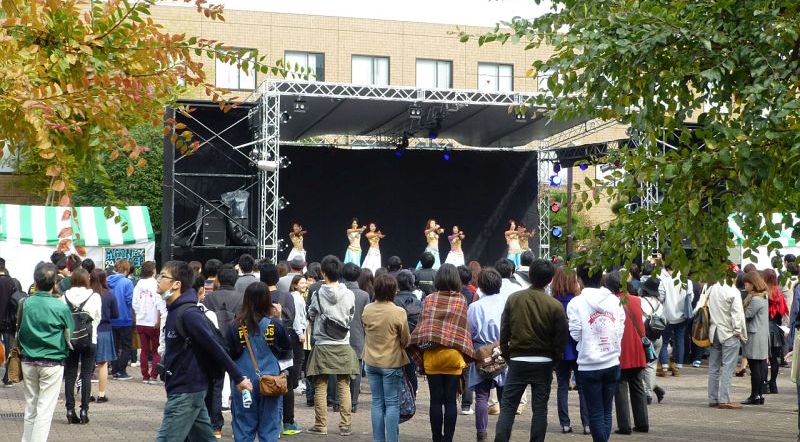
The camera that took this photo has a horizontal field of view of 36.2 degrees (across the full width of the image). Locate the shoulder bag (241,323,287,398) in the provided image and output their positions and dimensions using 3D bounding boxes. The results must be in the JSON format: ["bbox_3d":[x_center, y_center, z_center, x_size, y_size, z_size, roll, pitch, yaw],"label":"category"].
[{"bbox_3d":[-1.016,1.031,9.120,0.350,0.566,0.240,0,-2,-9],"label":"shoulder bag"}]

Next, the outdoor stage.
[{"bbox_3d":[-0.554,-0.035,29.237,10.700,5.550,6.200,1,-2,-17],"label":"outdoor stage"}]

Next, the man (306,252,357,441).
[{"bbox_3d":[-0.671,1.209,11.970,0.540,1.743,0.380,0,-2,6],"label":"man"}]

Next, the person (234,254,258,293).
[{"bbox_3d":[-1.814,1.291,14.544,0.500,1.810,0.380,0,-2,6],"label":"person"}]

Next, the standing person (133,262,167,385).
[{"bbox_3d":[-3.459,1.405,16.921,0.480,1.691,0.360,-1,-2,23],"label":"standing person"}]

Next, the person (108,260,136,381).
[{"bbox_3d":[-4.132,1.450,18.145,0.460,1.759,0.330,-1,-2,23],"label":"person"}]

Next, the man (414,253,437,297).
[{"bbox_3d":[0.381,1.353,17.269,0.520,1.818,0.380,0,-2,0],"label":"man"}]

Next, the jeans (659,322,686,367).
[{"bbox_3d":[4.157,1.851,18.630,0.410,0.783,0.270,1,-2,-14],"label":"jeans"}]

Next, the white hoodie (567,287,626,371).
[{"bbox_3d":[1.663,0.915,10.339,0.510,0.707,0.310,1,-2,-16],"label":"white hoodie"}]

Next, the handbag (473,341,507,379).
[{"bbox_3d":[0.810,1.241,10.900,0.310,0.338,0.150,0,-2,-6],"label":"handbag"}]

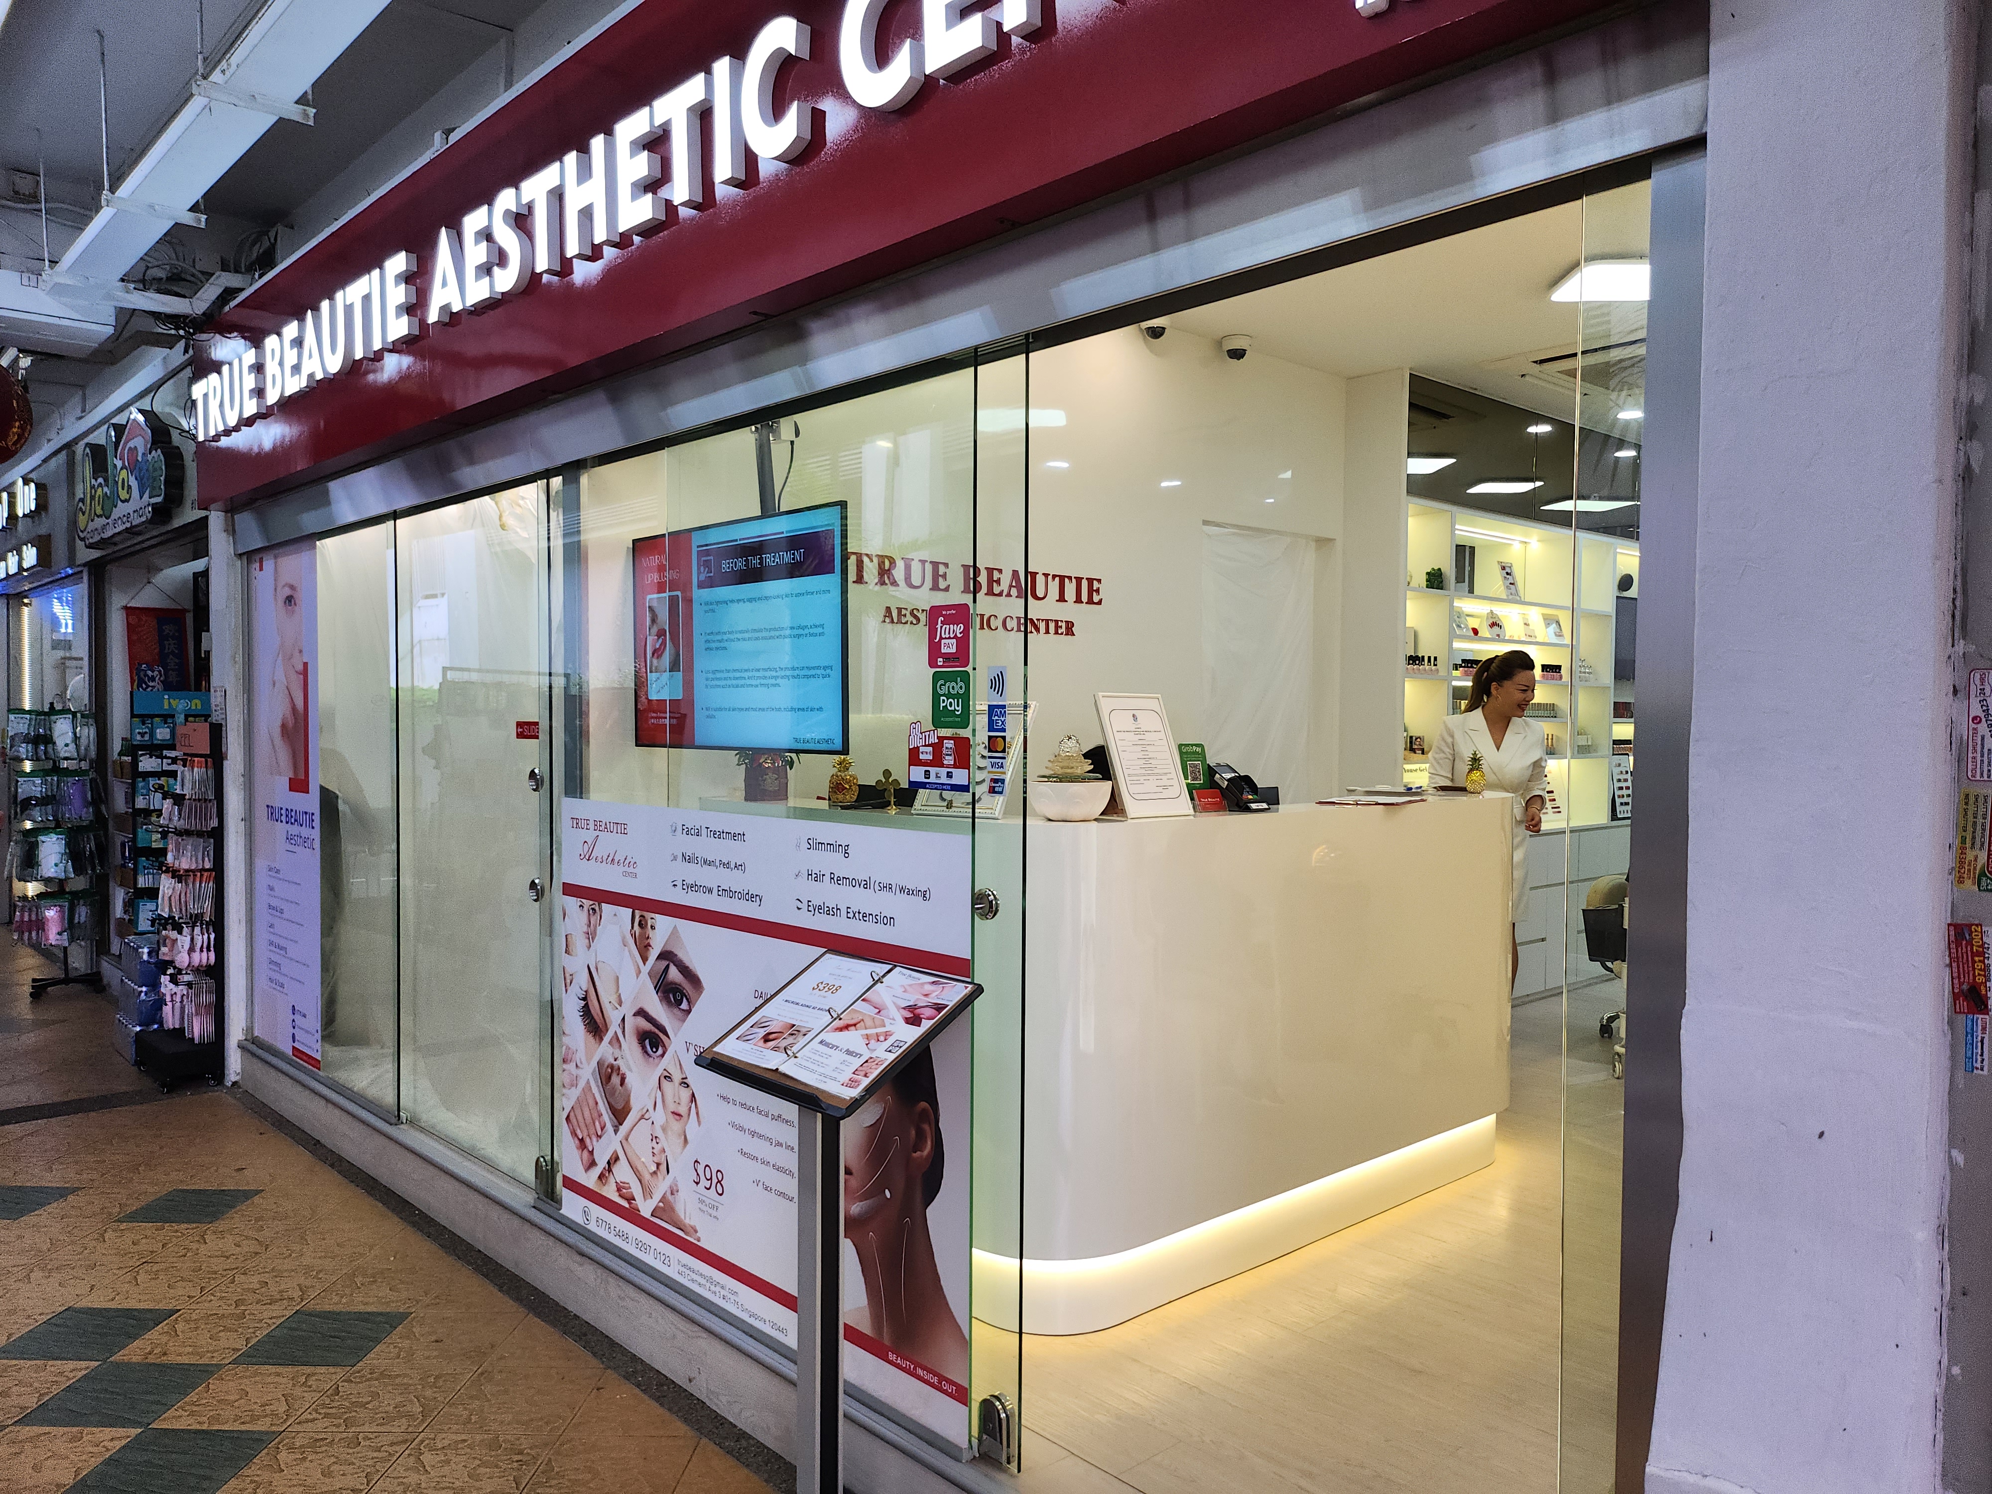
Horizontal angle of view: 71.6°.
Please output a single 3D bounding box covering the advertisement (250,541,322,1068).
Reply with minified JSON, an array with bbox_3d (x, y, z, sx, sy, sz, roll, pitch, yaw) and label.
[{"bbox_3d":[-2.861,0.204,5.551,0.010,2.040,0.850,-1,2,-43],"label":"advertisement"}]

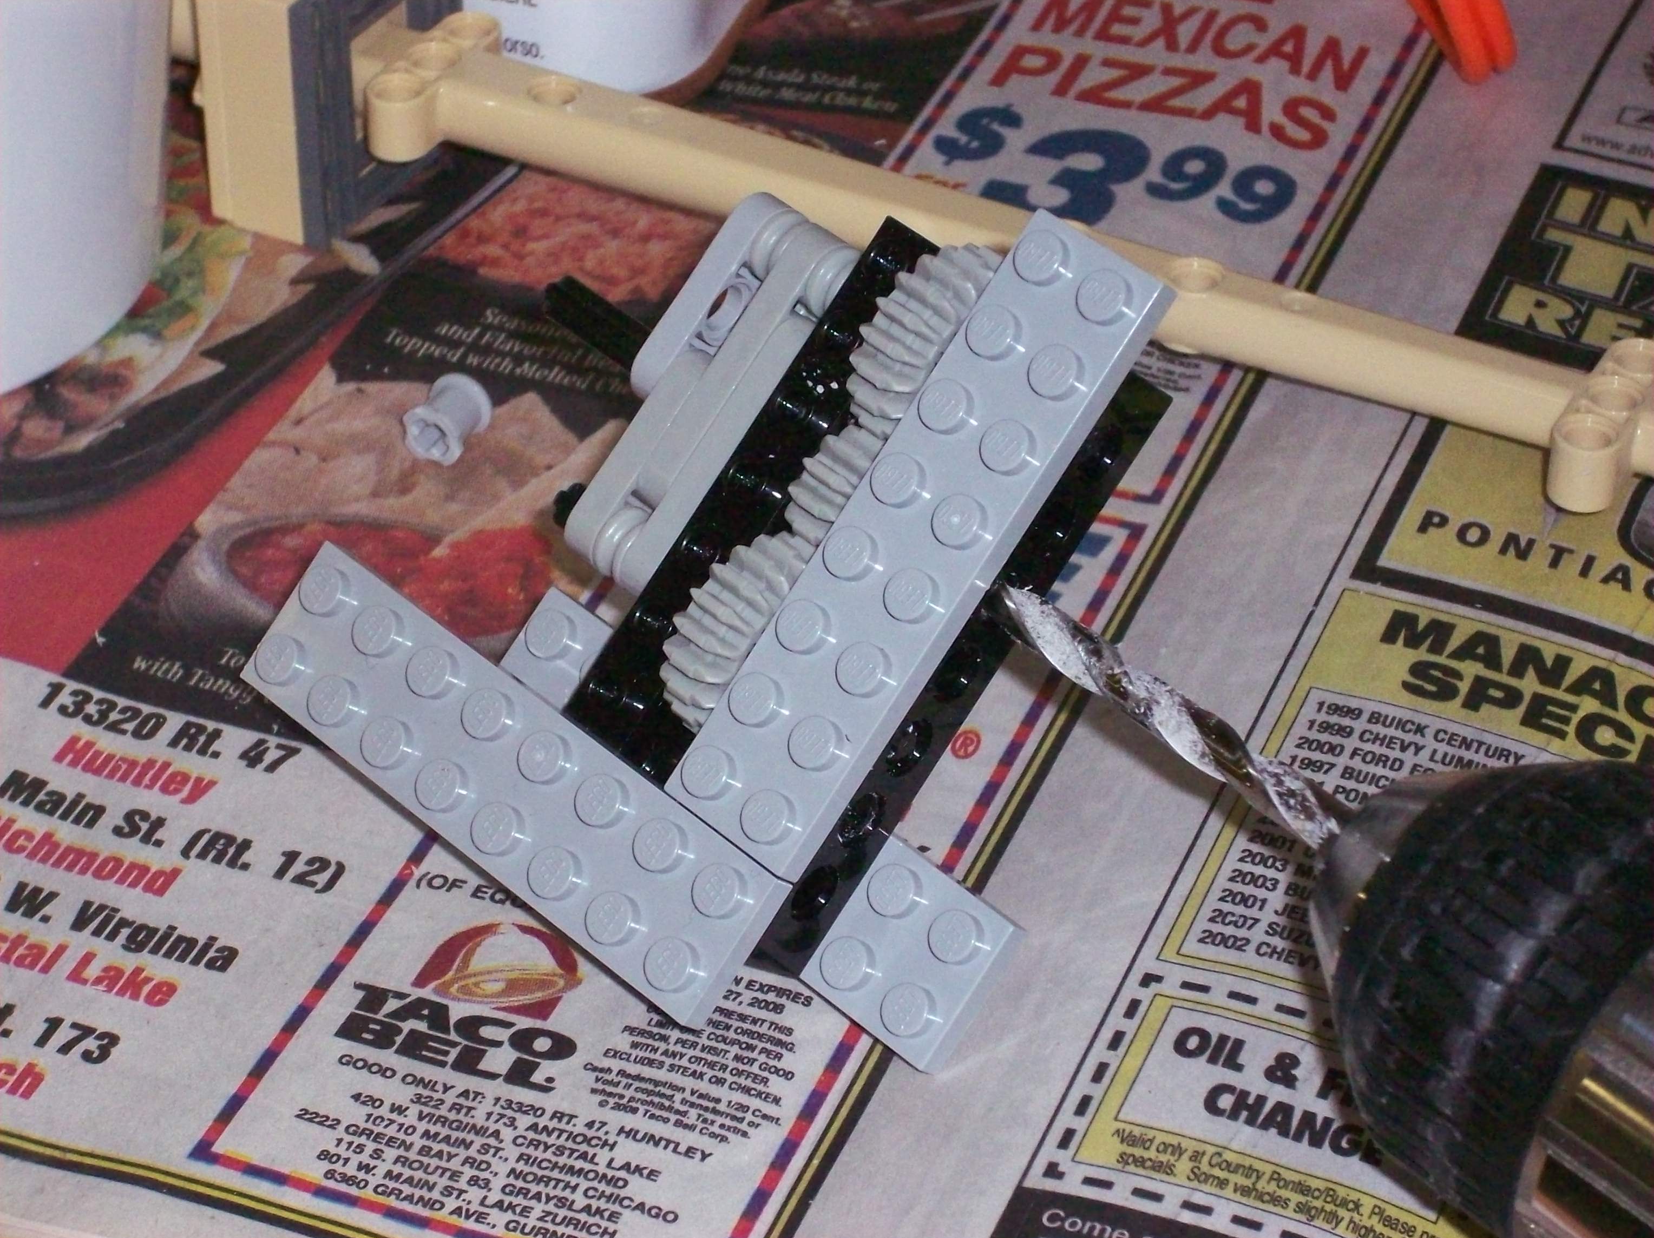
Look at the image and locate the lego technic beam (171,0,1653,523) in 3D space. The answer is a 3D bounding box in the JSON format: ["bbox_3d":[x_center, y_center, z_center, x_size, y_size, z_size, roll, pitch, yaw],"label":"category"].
[{"bbox_3d":[0.020,-0.040,0.581,0.162,0.008,0.024,18,39,22],"label":"lego technic beam"}]

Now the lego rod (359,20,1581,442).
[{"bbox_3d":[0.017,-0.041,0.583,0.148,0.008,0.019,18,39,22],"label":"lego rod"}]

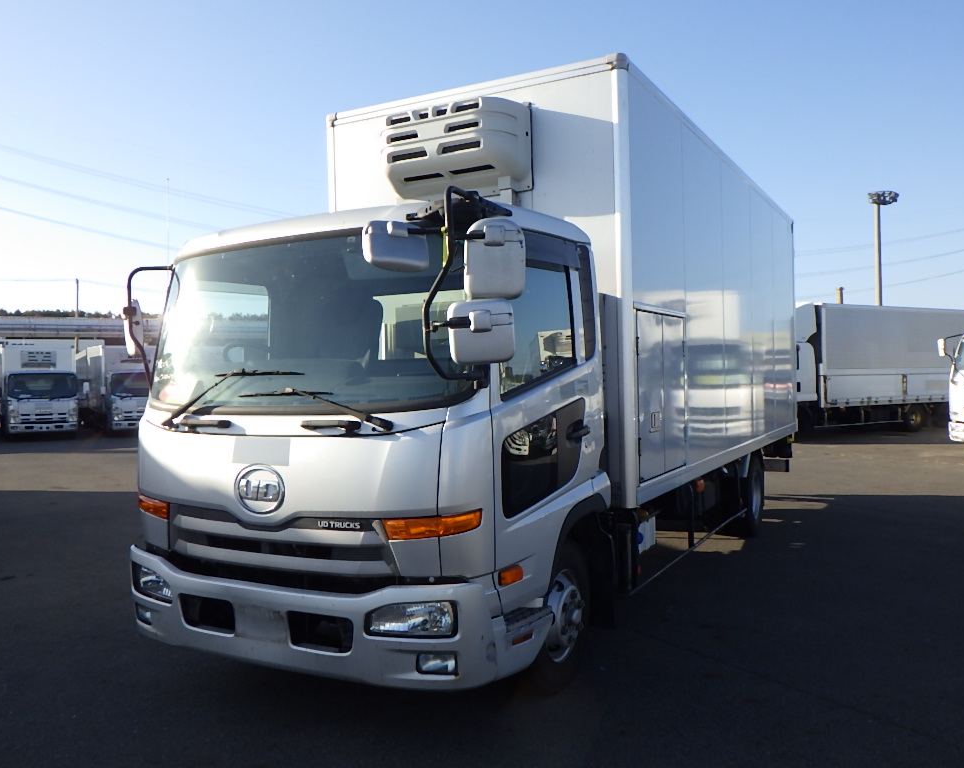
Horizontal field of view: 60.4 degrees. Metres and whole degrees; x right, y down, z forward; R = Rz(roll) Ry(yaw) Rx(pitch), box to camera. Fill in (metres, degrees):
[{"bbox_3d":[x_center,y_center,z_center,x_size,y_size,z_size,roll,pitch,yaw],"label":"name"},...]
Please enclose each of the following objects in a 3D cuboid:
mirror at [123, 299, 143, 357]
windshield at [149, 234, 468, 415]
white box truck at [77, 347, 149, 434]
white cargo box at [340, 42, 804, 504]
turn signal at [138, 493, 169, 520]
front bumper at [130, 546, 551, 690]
[{"bbox_3d":[-1.963,-0.318,4.659,0.080,0.315,0.205,-1,1,-35],"label":"mirror"},{"bbox_3d":[-0.926,-0.302,4.039,2.005,0.885,0.220,-1,-14,29],"label":"windshield"},{"bbox_3d":[-12.023,0.153,28.434,2.120,2.840,6.500,-1,1,-29],"label":"white box truck"},{"bbox_3d":[1.464,-0.661,8.352,2.240,2.723,6.549,-1,1,29],"label":"white cargo box"},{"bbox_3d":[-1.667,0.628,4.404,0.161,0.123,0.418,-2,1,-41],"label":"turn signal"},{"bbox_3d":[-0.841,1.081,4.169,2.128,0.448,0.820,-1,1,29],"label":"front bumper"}]

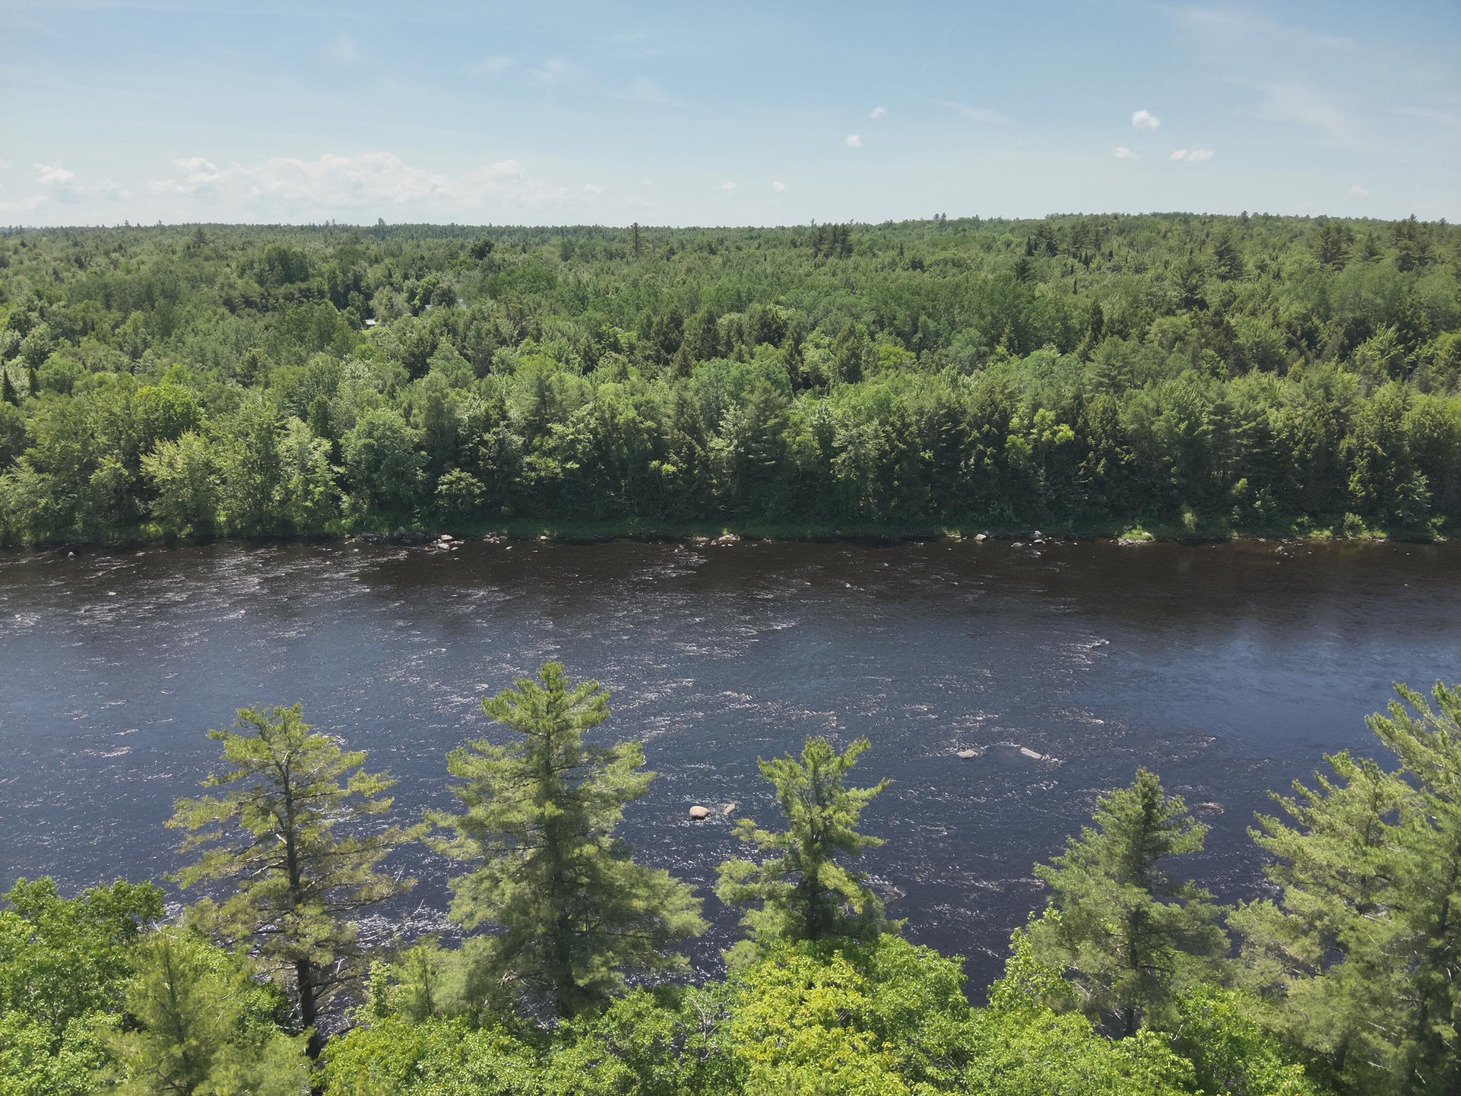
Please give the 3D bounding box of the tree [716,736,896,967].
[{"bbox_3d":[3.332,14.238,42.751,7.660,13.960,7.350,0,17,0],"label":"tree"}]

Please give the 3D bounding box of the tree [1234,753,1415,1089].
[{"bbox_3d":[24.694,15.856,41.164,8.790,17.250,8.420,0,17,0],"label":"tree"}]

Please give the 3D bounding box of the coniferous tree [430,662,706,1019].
[{"bbox_3d":[-6.785,13.258,41.919,11.130,18.510,10.670,0,17,0],"label":"coniferous tree"}]

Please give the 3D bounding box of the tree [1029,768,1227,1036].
[{"bbox_3d":[16.580,15.670,42.678,8.050,14.330,7.720,0,17,0],"label":"tree"}]

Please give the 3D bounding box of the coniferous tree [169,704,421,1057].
[{"bbox_3d":[-17.236,14.573,41.808,9.910,17.850,9.500,0,17,0],"label":"coniferous tree"}]

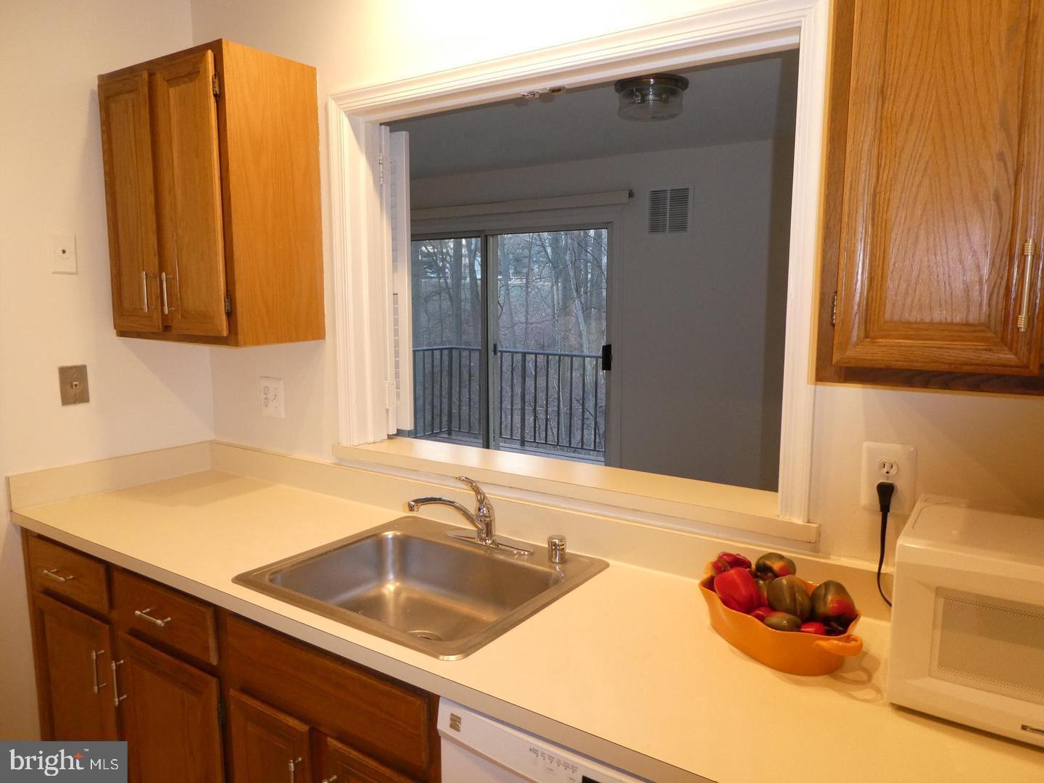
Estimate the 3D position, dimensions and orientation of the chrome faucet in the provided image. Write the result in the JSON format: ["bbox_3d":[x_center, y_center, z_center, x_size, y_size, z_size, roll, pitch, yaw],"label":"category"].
[{"bbox_3d":[-0.149,0.290,1.669,0.260,0.185,0.285,5,9,33],"label":"chrome faucet"}]

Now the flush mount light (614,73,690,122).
[{"bbox_3d":[0.565,-1.276,3.148,0.330,0.135,0.330,0,8,0],"label":"flush mount light"}]

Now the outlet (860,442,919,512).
[{"bbox_3d":[0.669,0.160,1.326,0.087,0.125,0.010,5,9,33],"label":"outlet"}]

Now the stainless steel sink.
[{"bbox_3d":[-0.214,0.475,1.602,0.640,0.165,0.555,5,9,33],"label":"stainless steel sink"}]

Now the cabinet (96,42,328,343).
[{"bbox_3d":[-0.915,-0.536,2.122,0.608,0.763,0.317,5,9,33],"label":"cabinet"}]

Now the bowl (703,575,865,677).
[{"bbox_3d":[0.454,0.394,1.268,0.195,0.095,0.340,-4,8,-26],"label":"bowl"}]

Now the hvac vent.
[{"bbox_3d":[0.931,-1.154,4.612,0.290,0.295,0.020,5,9,33],"label":"hvac vent"}]

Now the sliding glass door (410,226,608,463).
[{"bbox_3d":[-0.215,-0.221,5.556,2.030,2.000,0.100,5,9,33],"label":"sliding glass door"}]

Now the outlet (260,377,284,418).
[{"bbox_3d":[-0.795,0.019,2.299,0.112,0.123,0.010,5,9,33],"label":"outlet"}]

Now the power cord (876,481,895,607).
[{"bbox_3d":[0.661,0.282,1.319,0.050,0.235,0.050,5,9,33],"label":"power cord"}]

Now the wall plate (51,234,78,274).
[{"bbox_3d":[-1.309,-0.394,2.075,0.008,0.114,0.071,5,9,33],"label":"wall plate"}]

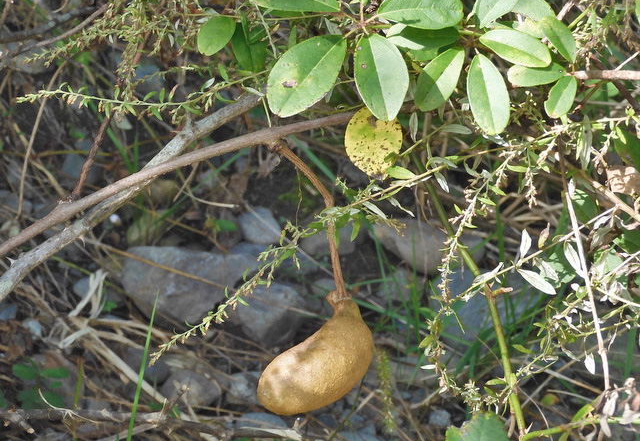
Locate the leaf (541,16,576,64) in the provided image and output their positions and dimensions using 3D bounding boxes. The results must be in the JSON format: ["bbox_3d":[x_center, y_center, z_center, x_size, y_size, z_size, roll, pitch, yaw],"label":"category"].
[{"bbox_3d":[0.142,-0.108,1.050,0.016,0.008,0.033,-33,78,3],"label":"leaf"}]

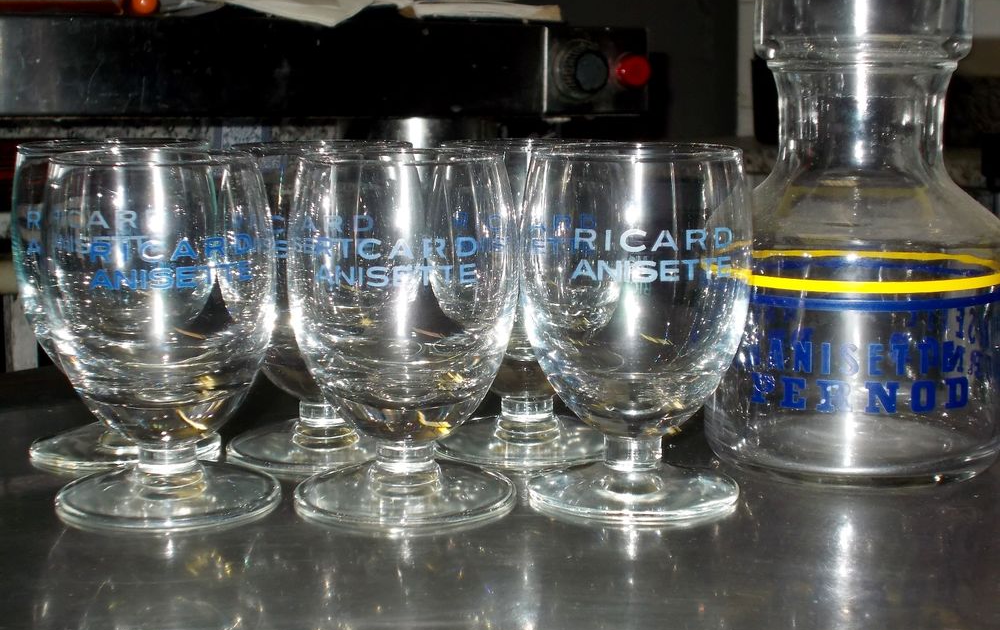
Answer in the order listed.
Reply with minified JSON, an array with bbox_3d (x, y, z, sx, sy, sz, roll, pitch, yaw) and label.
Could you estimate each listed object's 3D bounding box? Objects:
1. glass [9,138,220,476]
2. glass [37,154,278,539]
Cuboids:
[{"bbox_3d":[-0.138,-0.006,0.609,0.074,0.111,0.074,-1,9,-1],"label":"glass"},{"bbox_3d":[-0.109,0.005,0.539,0.074,0.111,0.074,-4,10,-19],"label":"glass"}]

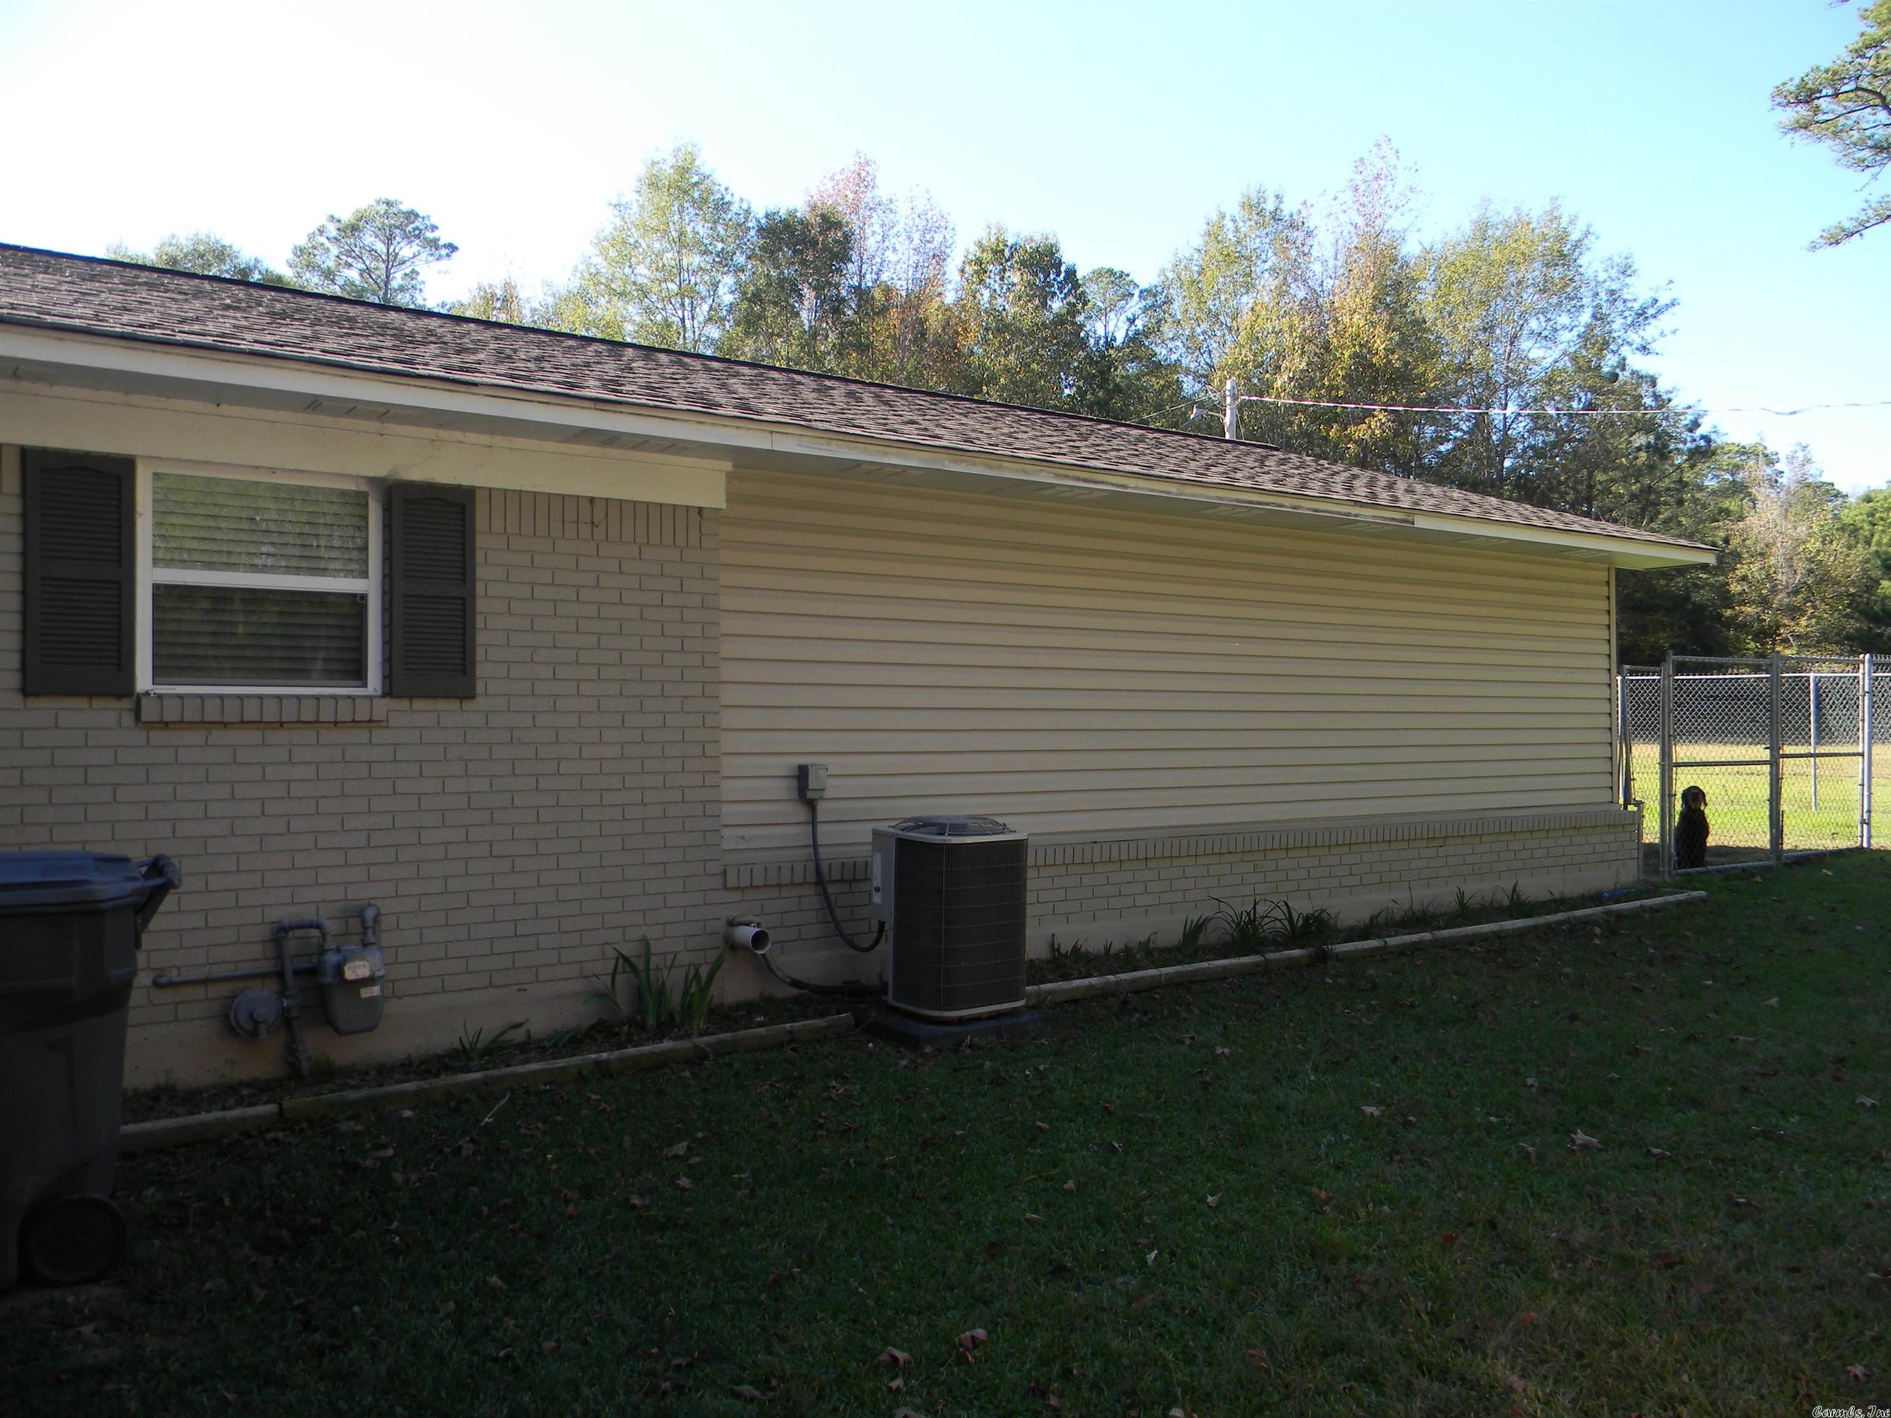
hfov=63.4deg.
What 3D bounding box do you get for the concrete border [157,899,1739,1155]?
[{"bbox_3d":[1.366,1.442,8.362,10.680,0.080,0.105,-1,0,-36],"label":"concrete border"}]

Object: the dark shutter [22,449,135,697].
[{"bbox_3d":[-3.170,-0.489,5.601,0.360,0.885,0.035,0,-1,-36],"label":"dark shutter"}]

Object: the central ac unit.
[{"bbox_3d":[0.032,0.953,7.200,0.560,0.865,0.560,0,-1,-42],"label":"central ac unit"}]

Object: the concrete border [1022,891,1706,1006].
[{"bbox_3d":[2.949,1.429,9.527,6.750,0.080,0.105,0,0,-36],"label":"concrete border"}]

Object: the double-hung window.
[{"bbox_3d":[-2.686,-0.496,6.038,0.895,0.885,0.080,0,-1,-36],"label":"double-hung window"}]

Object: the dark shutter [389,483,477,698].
[{"bbox_3d":[-2.132,-0.485,6.365,0.355,0.885,0.035,0,-1,-36],"label":"dark shutter"}]

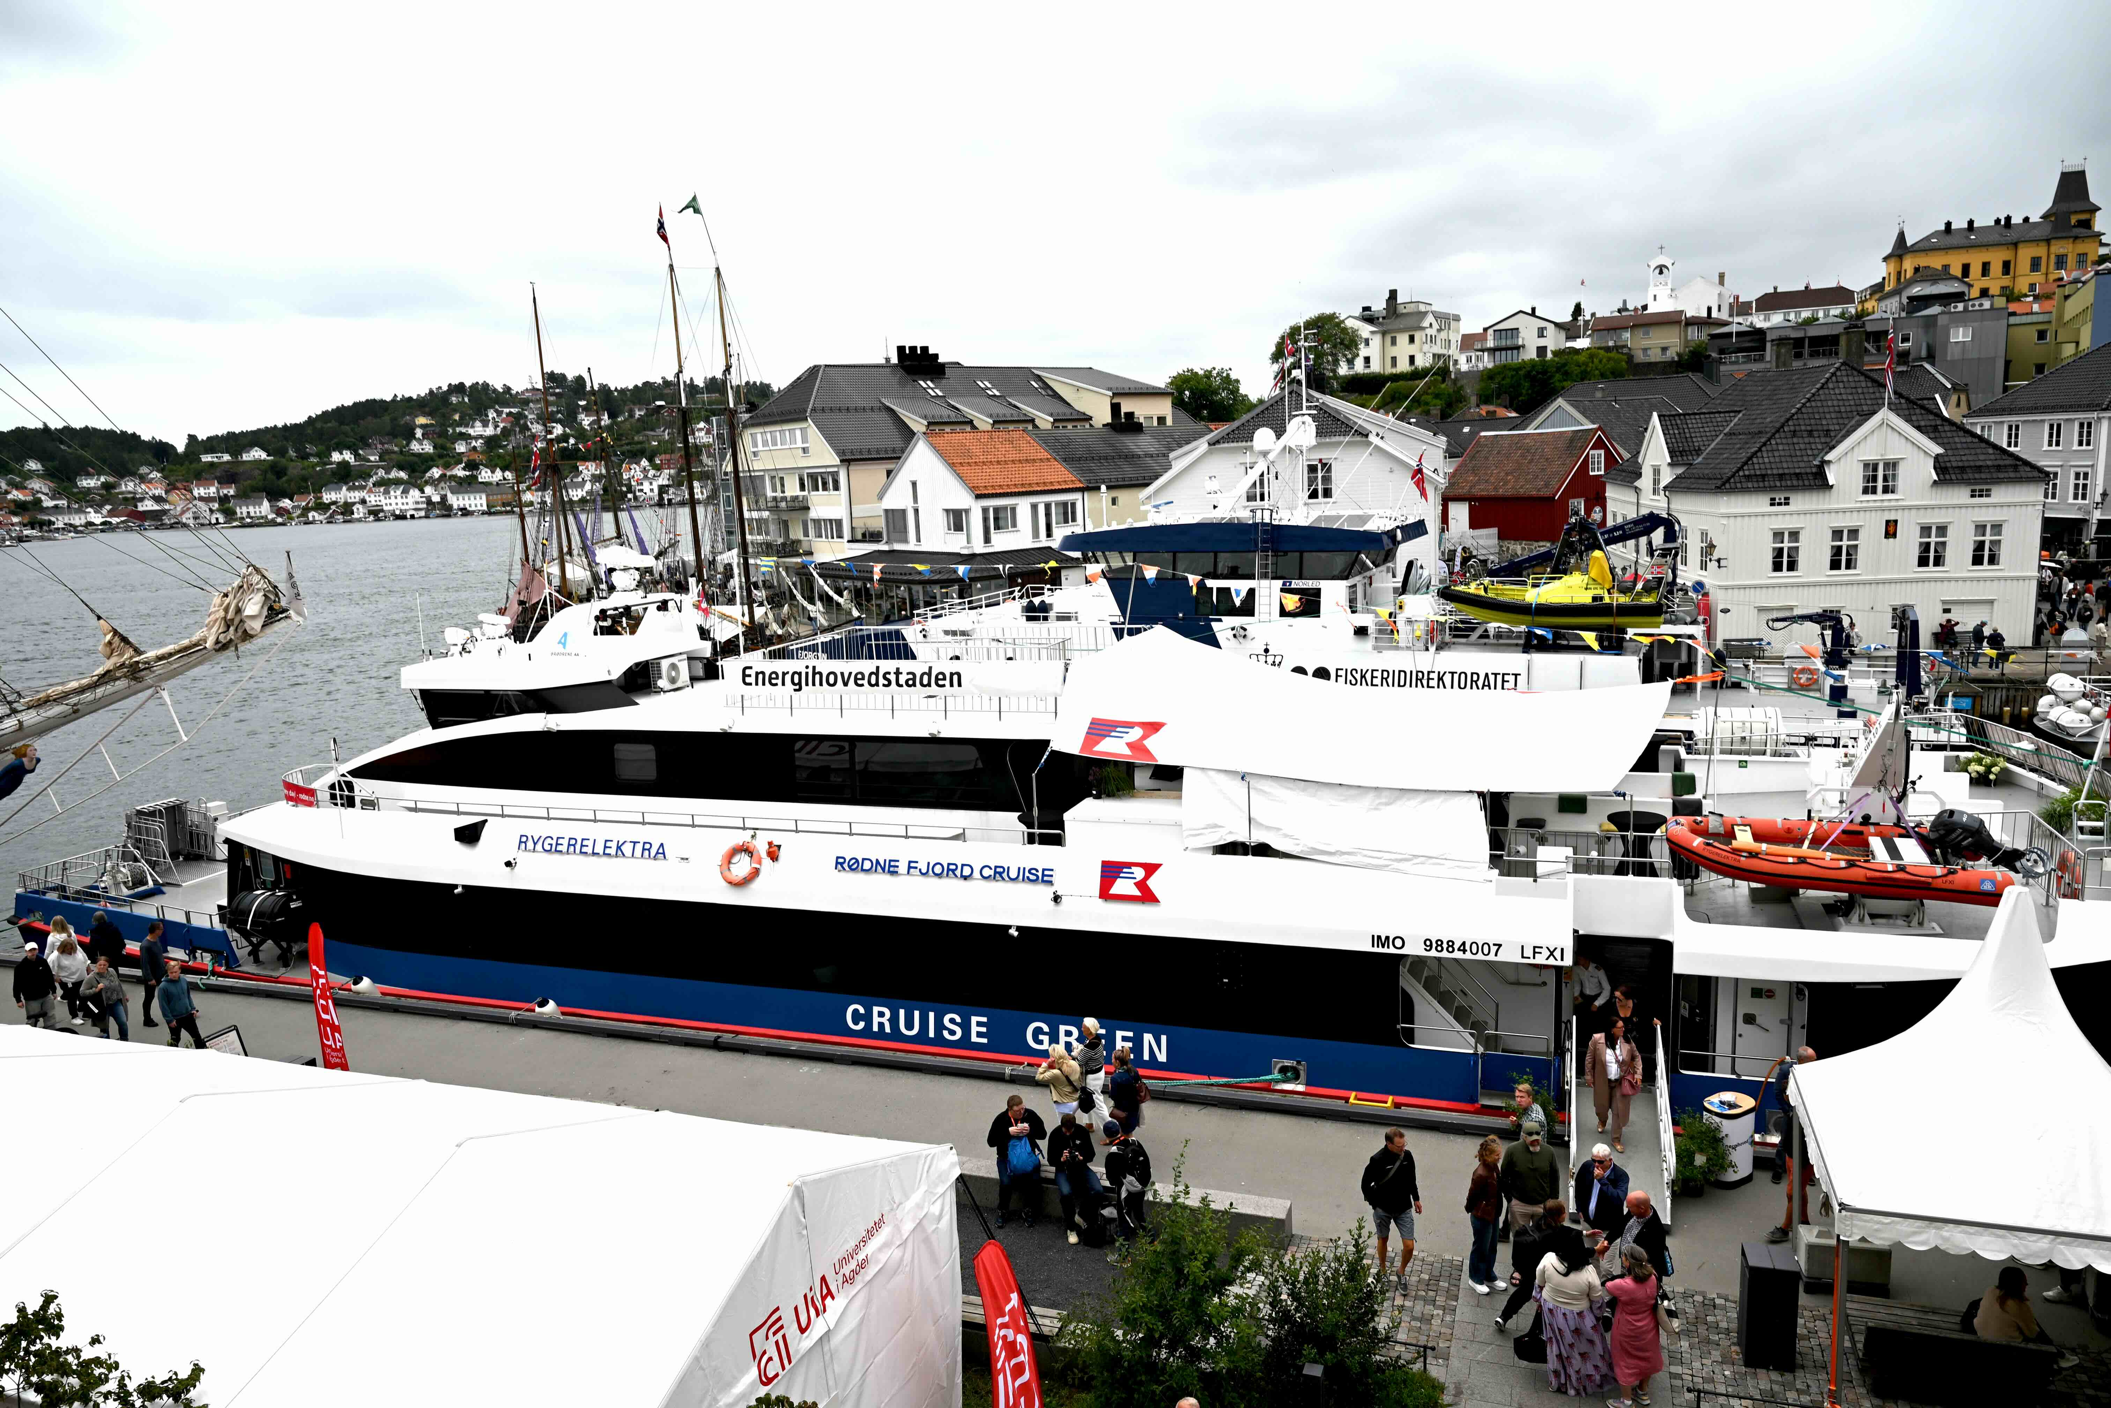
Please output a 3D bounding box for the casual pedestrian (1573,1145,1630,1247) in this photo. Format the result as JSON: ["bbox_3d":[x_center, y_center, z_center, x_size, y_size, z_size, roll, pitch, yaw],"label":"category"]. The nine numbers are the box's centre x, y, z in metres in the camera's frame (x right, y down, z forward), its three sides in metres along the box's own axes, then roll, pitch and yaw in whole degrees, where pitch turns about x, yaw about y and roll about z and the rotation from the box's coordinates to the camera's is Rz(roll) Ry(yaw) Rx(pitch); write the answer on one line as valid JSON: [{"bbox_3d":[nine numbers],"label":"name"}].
[{"bbox_3d":[5.895,5.598,15.247,0.580,1.780,0.420,3,12,28],"label":"casual pedestrian"}]

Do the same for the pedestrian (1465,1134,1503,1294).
[{"bbox_3d":[4.467,5.245,14.506,0.420,1.700,0.480,3,11,30],"label":"pedestrian"}]

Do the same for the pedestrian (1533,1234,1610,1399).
[{"bbox_3d":[4.770,5.570,12.910,0.700,1.580,0.520,0,10,14],"label":"pedestrian"}]

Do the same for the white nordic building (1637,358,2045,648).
[{"bbox_3d":[33.418,-9.425,63.966,12.306,11.250,20.183,-1,10,9],"label":"white nordic building"}]

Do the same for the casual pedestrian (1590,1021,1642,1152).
[{"bbox_3d":[6.967,4.748,17.614,0.620,1.700,0.500,2,11,23],"label":"casual pedestrian"}]

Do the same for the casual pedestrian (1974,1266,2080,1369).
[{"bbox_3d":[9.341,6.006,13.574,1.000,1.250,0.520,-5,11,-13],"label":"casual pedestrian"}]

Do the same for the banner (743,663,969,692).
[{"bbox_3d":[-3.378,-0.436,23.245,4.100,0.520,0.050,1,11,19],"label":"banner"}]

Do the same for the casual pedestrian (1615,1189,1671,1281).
[{"bbox_3d":[5.526,5.377,13.368,0.520,1.730,0.580,-7,11,-21],"label":"casual pedestrian"}]

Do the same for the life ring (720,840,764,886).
[{"bbox_3d":[-4.868,2.482,21.826,0.740,0.750,0.120,1,-9,20],"label":"life ring"}]

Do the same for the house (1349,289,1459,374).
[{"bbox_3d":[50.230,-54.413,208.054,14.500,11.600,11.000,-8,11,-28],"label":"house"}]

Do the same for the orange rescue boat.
[{"bbox_3d":[10.125,1.934,18.482,4.100,1.020,1.850,2,12,27],"label":"orange rescue boat"}]

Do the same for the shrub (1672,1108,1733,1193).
[{"bbox_3d":[7.999,5.449,17.405,0.750,1.100,0.750,1,11,19],"label":"shrub"}]

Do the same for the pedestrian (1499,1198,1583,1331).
[{"bbox_3d":[4.715,5.451,13.610,0.820,1.580,0.520,-2,10,6],"label":"pedestrian"}]

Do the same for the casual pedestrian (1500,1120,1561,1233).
[{"bbox_3d":[4.903,5.160,14.579,0.600,1.800,0.420,0,10,14],"label":"casual pedestrian"}]

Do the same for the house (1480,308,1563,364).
[{"bbox_3d":[60.100,-46.845,180.578,10.000,7.300,9.300,3,12,28],"label":"house"}]

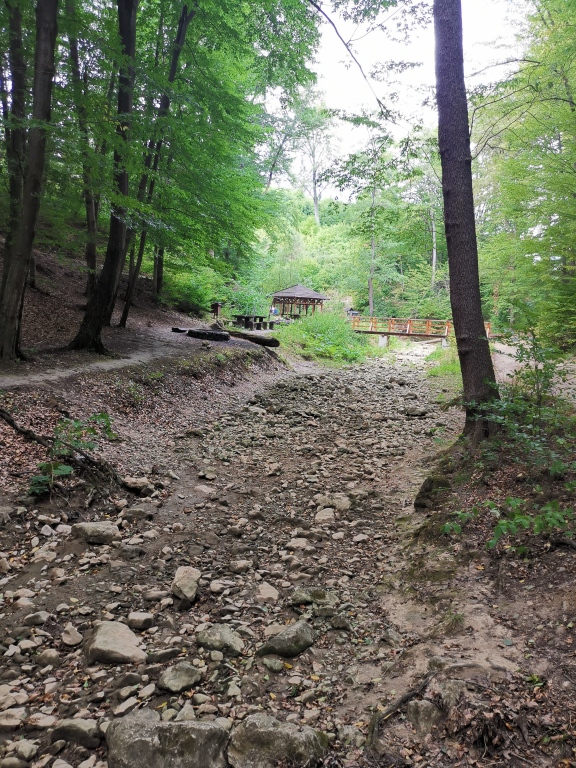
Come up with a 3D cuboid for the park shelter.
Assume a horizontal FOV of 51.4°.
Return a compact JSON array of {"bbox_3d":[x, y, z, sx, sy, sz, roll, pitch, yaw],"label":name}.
[{"bbox_3d":[1.133,-8.126,59.000,5.100,3.400,5.100,1,7,-7],"label":"park shelter"}]

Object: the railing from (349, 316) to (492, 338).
[{"bbox_3d":[9.841,-4.267,45.000,10.700,1.300,1.600,4,8,20],"label":"railing"}]

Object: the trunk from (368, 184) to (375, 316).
[{"bbox_3d":[7.388,-11.724,53.000,0.400,11.800,0.400,1,7,0],"label":"trunk"}]

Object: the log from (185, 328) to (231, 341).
[{"bbox_3d":[-2.854,-1.770,21.500,1.600,0.330,0.350,5,8,25],"label":"log"}]

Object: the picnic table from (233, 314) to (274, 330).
[{"bbox_3d":[-1.814,-3.234,31.500,1.600,0.770,1.850,8,10,44],"label":"picnic table"}]

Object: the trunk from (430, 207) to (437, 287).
[{"bbox_3d":[15.060,-14.232,62.000,0.450,8.500,0.450,1,7,0],"label":"trunk"}]

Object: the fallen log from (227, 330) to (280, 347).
[{"bbox_3d":[-1.322,-1.702,22.500,0.380,0.380,3.600,-4,9,-35],"label":"fallen log"}]

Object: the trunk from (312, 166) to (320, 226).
[{"bbox_3d":[3.806,-25.042,80.000,0.550,8.100,0.550,1,7,0],"label":"trunk"}]

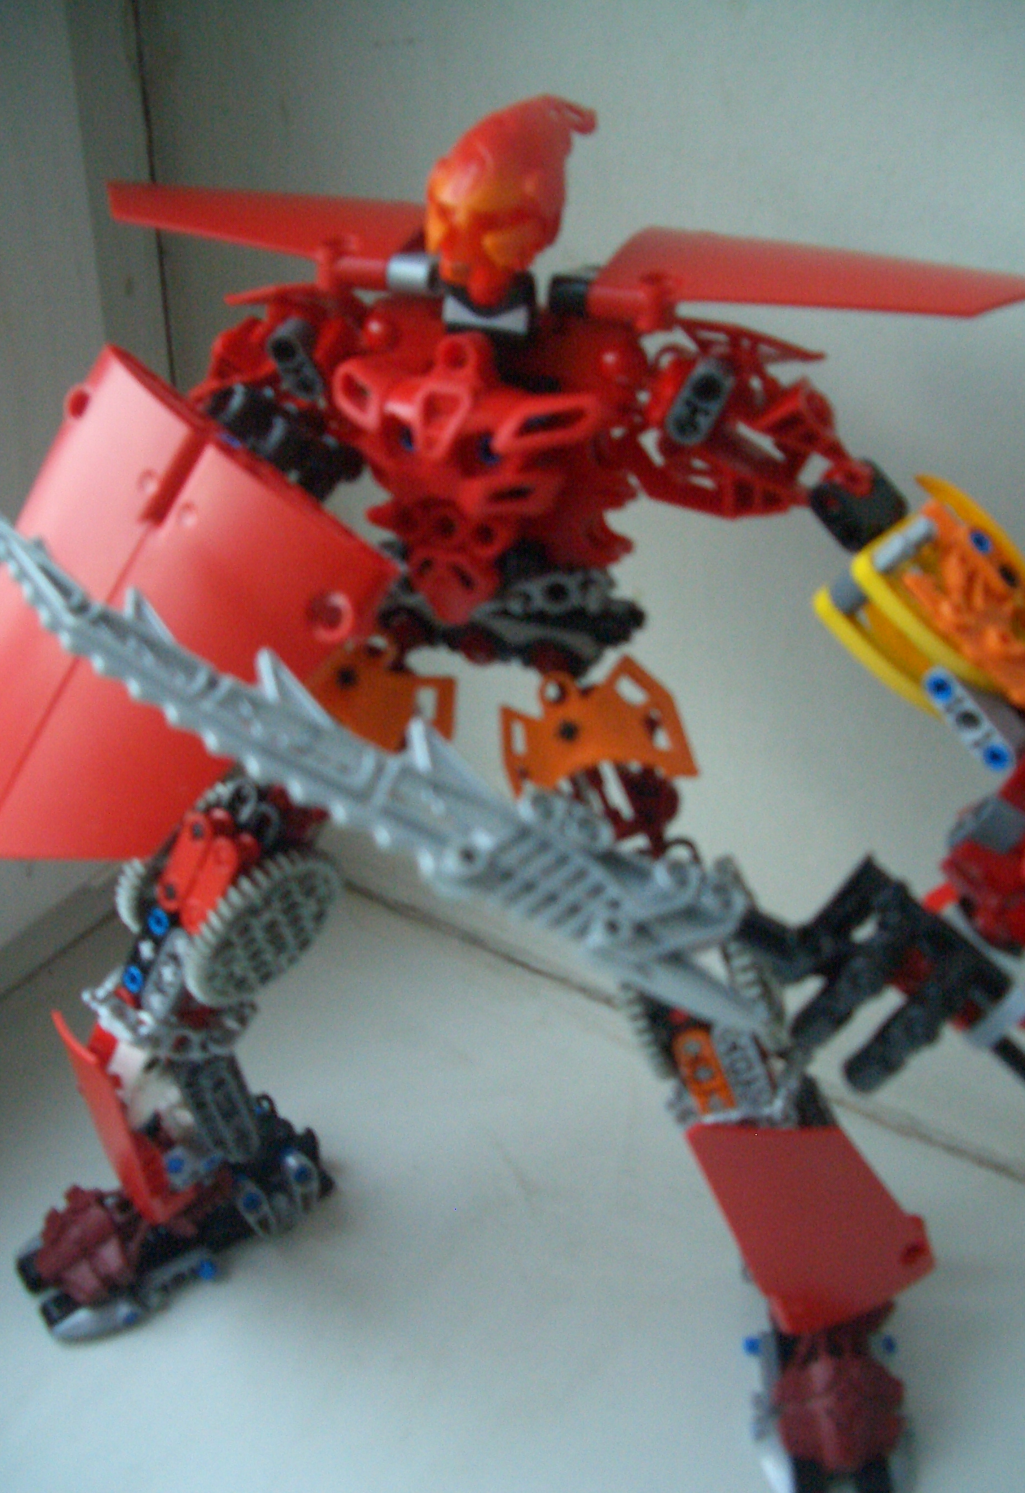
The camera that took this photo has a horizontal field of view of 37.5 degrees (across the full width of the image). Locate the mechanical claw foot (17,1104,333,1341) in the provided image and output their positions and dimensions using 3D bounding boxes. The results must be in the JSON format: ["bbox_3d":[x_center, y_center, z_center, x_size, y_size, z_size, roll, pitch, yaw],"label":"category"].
[{"bbox_3d":[-0.079,0.105,0.351,0.073,0.026,0.030,-19,38,-27],"label":"mechanical claw foot"}]

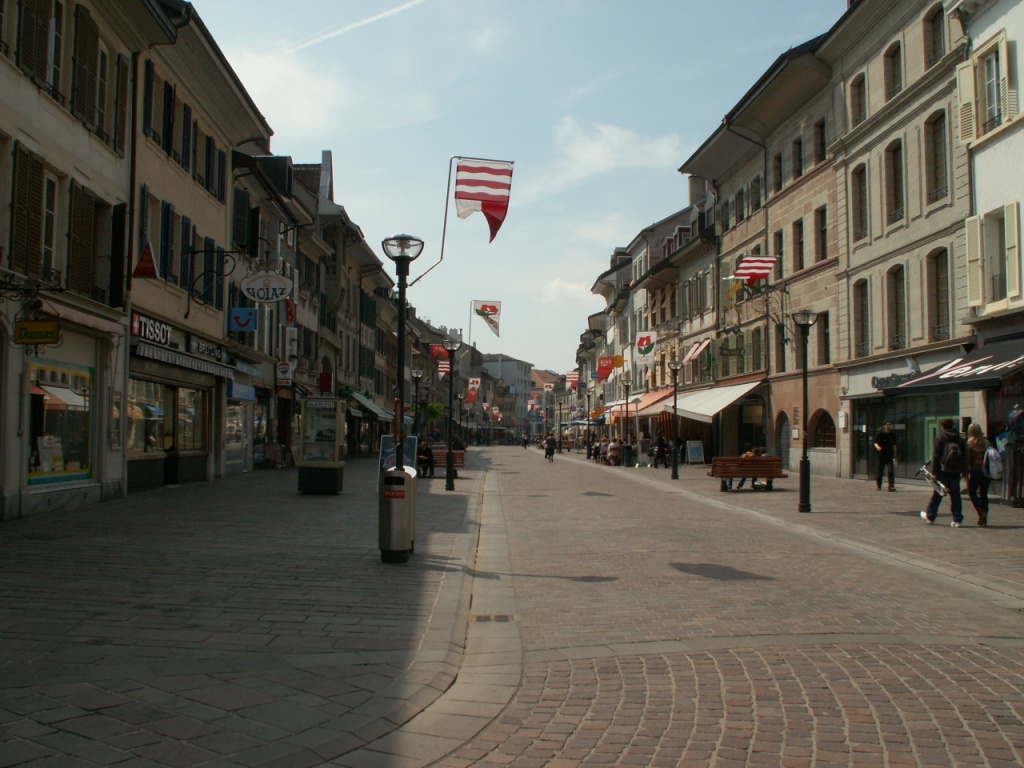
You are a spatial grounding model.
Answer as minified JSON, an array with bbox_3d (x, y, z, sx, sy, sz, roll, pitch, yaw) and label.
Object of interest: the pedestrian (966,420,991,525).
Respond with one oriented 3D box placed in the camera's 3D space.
[{"bbox_3d":[7.938,1.543,17.600,0.500,1.710,0.480,1,-3,-7],"label":"pedestrian"}]

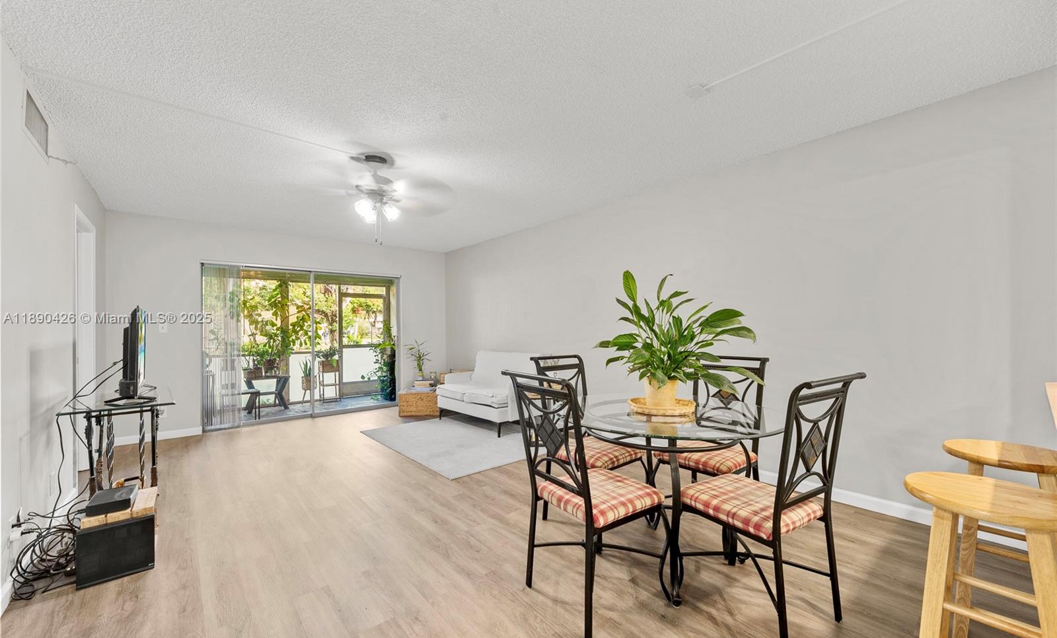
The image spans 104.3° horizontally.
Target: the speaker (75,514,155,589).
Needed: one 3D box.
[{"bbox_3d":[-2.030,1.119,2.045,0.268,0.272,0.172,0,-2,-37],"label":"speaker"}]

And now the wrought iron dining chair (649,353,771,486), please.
[{"bbox_3d":[1.055,0.716,2.383,0.585,0.988,0.464,0,-2,-37],"label":"wrought iron dining chair"}]

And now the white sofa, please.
[{"bbox_3d":[-0.491,0.870,5.184,0.752,0.871,1.386,0,-2,-41],"label":"white sofa"}]

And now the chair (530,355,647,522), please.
[{"bbox_3d":[0.347,0.736,2.513,0.462,0.995,0.581,0,-2,-36],"label":"chair"}]

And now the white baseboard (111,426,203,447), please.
[{"bbox_3d":[-4.145,1.312,4.572,0.784,0.092,0.018,0,-2,-41],"label":"white baseboard"}]

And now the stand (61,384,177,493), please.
[{"bbox_3d":[-3.183,0.970,3.262,0.569,0.685,1.327,0,-2,-41],"label":"stand"}]

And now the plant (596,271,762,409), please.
[{"bbox_3d":[0.759,0.122,2.148,0.770,0.670,0.660,-1,-1,19],"label":"plant"}]

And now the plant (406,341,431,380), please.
[{"bbox_3d":[-1.558,0.581,5.783,0.360,0.550,0.330,-1,-1,-4],"label":"plant"}]

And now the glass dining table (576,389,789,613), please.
[{"bbox_3d":[0.685,0.833,2.063,1.049,0.751,1.049,0,-2,-40],"label":"glass dining table"}]

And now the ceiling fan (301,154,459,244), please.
[{"bbox_3d":[-1.131,-0.885,3.062,1.140,0.605,1.140,0,-2,-40],"label":"ceiling fan"}]

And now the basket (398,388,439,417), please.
[{"bbox_3d":[-1.501,1.179,5.828,0.566,0.318,0.391,-1,-1,-2],"label":"basket"}]

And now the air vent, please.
[{"bbox_3d":[-2.623,-1.032,2.193,0.030,0.202,0.464,0,-2,-40],"label":"air vent"}]

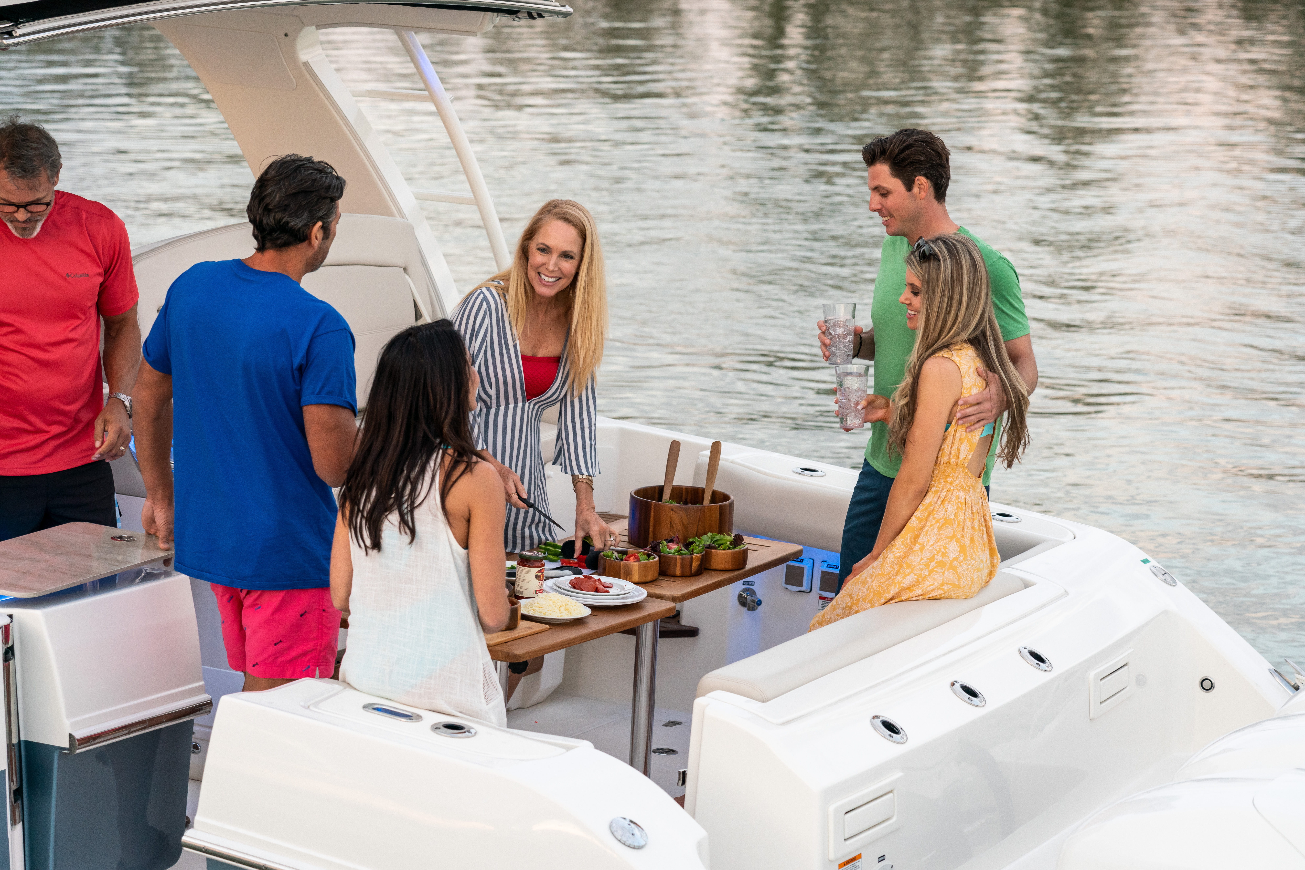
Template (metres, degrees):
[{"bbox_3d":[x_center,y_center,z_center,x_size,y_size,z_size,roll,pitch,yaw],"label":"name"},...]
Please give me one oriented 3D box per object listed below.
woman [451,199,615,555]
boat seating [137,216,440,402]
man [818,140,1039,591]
[{"bbox_3d":[-0.295,0.190,8.900,0.480,1.620,0.520,-4,12,-28],"label":"woman"},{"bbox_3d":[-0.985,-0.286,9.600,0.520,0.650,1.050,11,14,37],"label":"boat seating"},{"bbox_3d":[0.675,0.115,9.080,0.460,1.800,0.540,-5,13,-33],"label":"man"}]

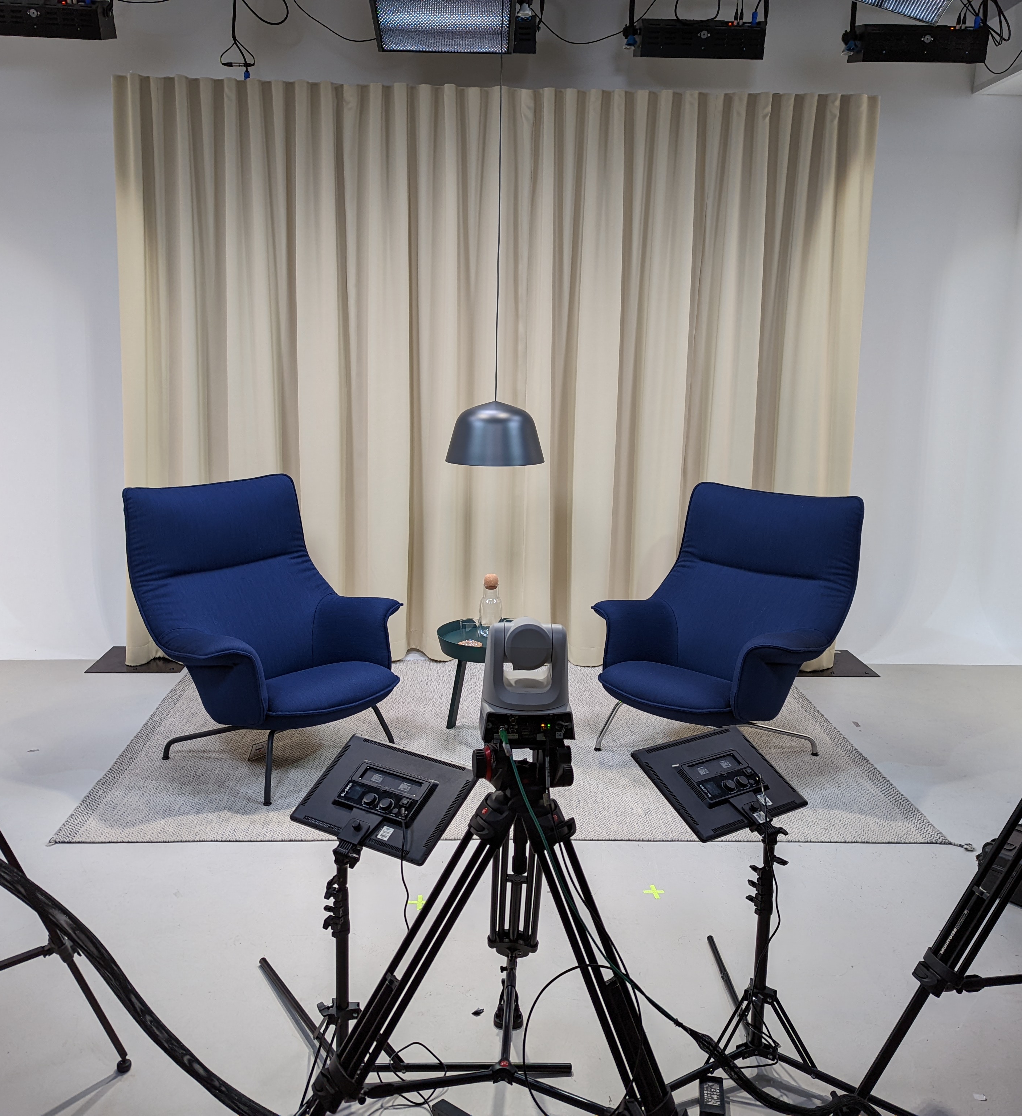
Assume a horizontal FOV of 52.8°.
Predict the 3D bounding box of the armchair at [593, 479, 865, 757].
[{"bbox_3d":[0.828,0.281,4.101,0.730,1.040,0.890,10,15,39],"label":"armchair"}]

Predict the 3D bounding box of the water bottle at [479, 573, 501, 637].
[{"bbox_3d":[-0.083,0.188,4.270,0.090,0.262,0.090,1,11,0],"label":"water bottle"}]

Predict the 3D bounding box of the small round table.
[{"bbox_3d":[-0.086,0.529,4.247,0.440,0.460,0.440,1,11,0],"label":"small round table"}]

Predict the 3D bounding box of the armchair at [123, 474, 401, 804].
[{"bbox_3d":[-0.930,0.263,4.018,0.890,1.040,0.730,12,15,42],"label":"armchair"}]

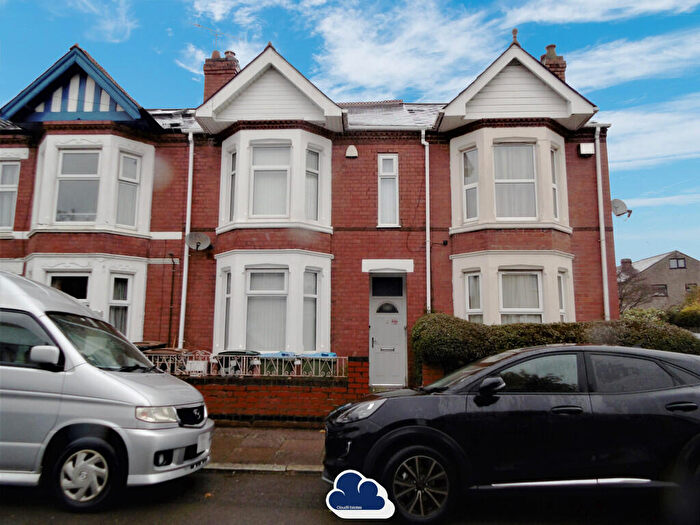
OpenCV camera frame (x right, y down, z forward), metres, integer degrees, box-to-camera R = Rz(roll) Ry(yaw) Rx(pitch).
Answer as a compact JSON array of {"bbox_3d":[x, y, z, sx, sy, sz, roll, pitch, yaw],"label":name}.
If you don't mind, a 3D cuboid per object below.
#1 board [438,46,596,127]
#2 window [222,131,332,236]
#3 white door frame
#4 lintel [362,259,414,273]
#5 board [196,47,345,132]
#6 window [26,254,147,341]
[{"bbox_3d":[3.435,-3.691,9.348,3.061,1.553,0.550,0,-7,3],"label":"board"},{"bbox_3d":[-1.799,-1.867,10.370,2.770,2.310,0.660,0,-8,2],"label":"window"},{"bbox_3d":[0.873,1.521,10.251,0.840,2.600,0.140,0,-8,2],"label":"white door frame"},{"bbox_3d":[0.818,0.073,9.540,1.108,0.287,0.130,0,-7,3],"label":"lintel"},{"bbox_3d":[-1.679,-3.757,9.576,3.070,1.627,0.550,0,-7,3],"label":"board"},{"bbox_3d":[-5.862,0.916,9.322,2.776,2.120,0.830,0,-7,3],"label":"window"}]

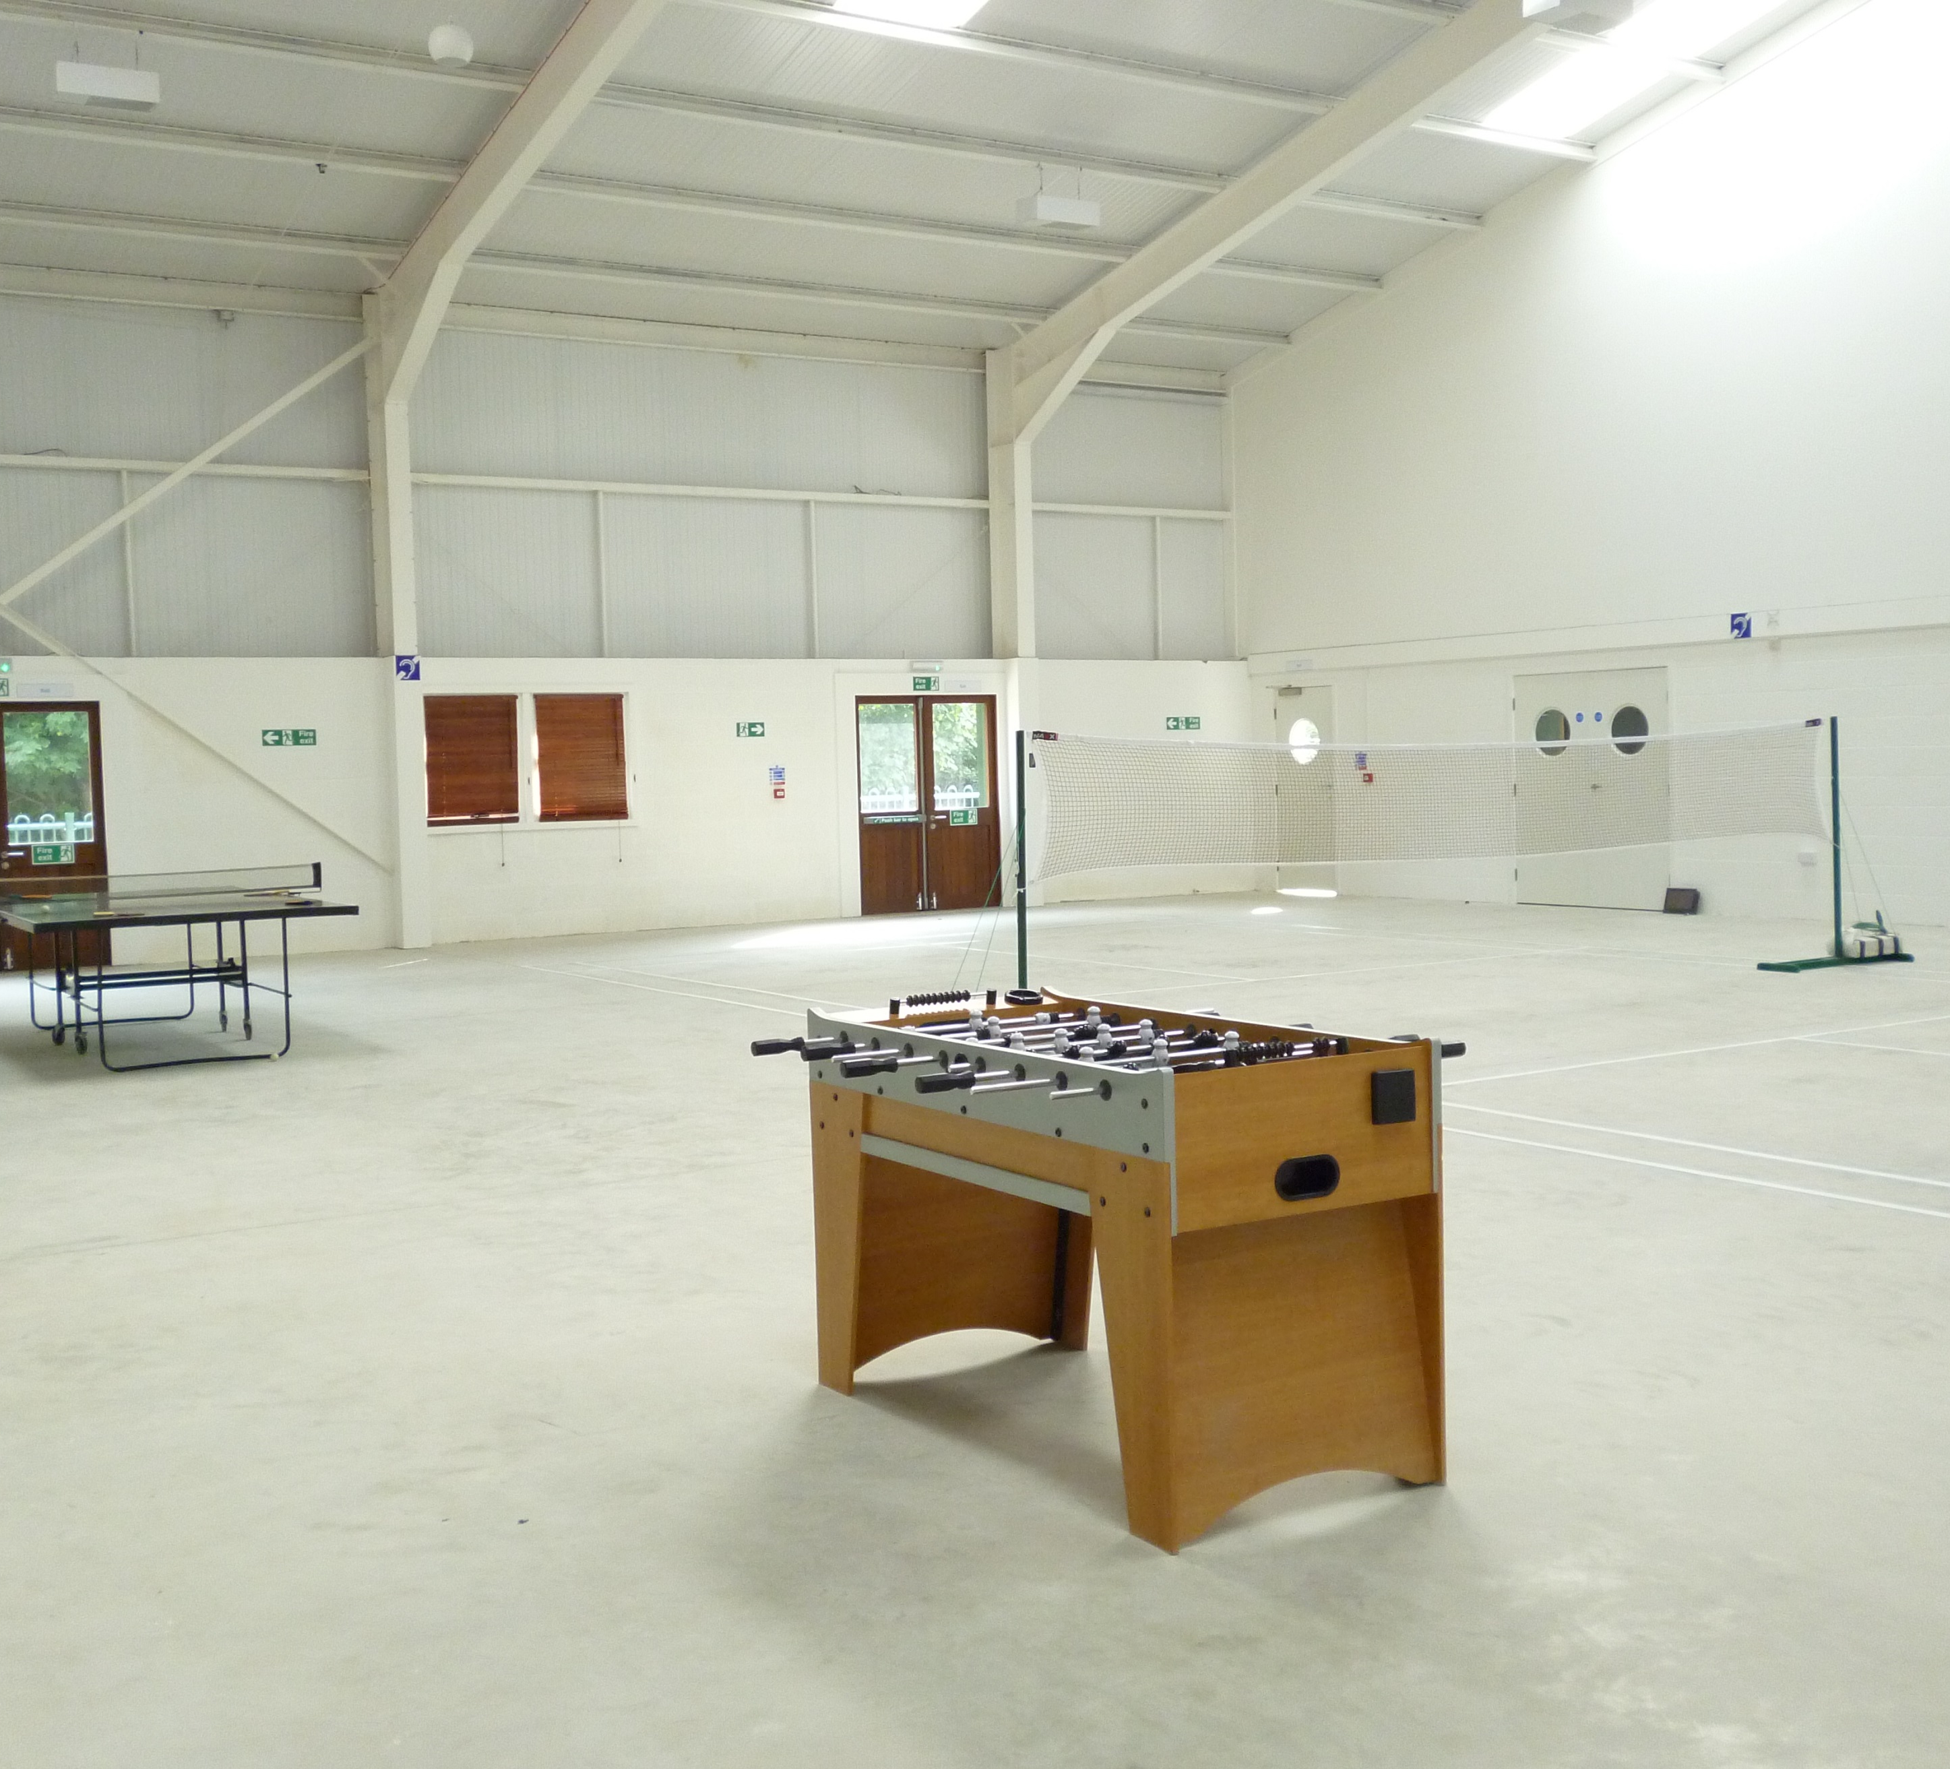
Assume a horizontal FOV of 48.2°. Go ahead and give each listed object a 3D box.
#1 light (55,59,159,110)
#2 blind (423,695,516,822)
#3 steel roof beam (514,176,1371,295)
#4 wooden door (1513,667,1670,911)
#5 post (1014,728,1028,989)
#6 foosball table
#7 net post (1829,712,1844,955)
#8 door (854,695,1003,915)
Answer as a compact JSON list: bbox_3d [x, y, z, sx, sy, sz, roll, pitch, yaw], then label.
[{"bbox_3d":[-5.409,-4.944,13.559,0.590,0.185,0.300,-3,4,-31],"label":"light"},{"bbox_3d":[-4.215,-1.042,18.337,0.800,1.090,0.050,-3,4,-31],"label":"blind"},{"bbox_3d":[0.053,-5.483,18.413,8.900,0.140,0.070,-3,4,-31],"label":"steel roof beam"},{"bbox_3d":[5.376,-0.818,18.981,0.070,2.055,1.750,-3,4,-32],"label":"wooden door"},{"bbox_3d":[0.236,0.008,10.947,0.045,1.560,0.045,-3,4,-31],"label":"post"},{"bbox_3d":[0.259,0.712,4.549,1.080,0.875,1.320,-3,4,-32],"label":"foosball table"},{"bbox_3d":[5.611,-0.304,14.166,0.045,1.560,0.045,-3,4,-31],"label":"net post"},{"bbox_3d":[-0.435,-0.762,20.666,1.535,2.035,0.080,-3,4,-31],"label":"door"}]

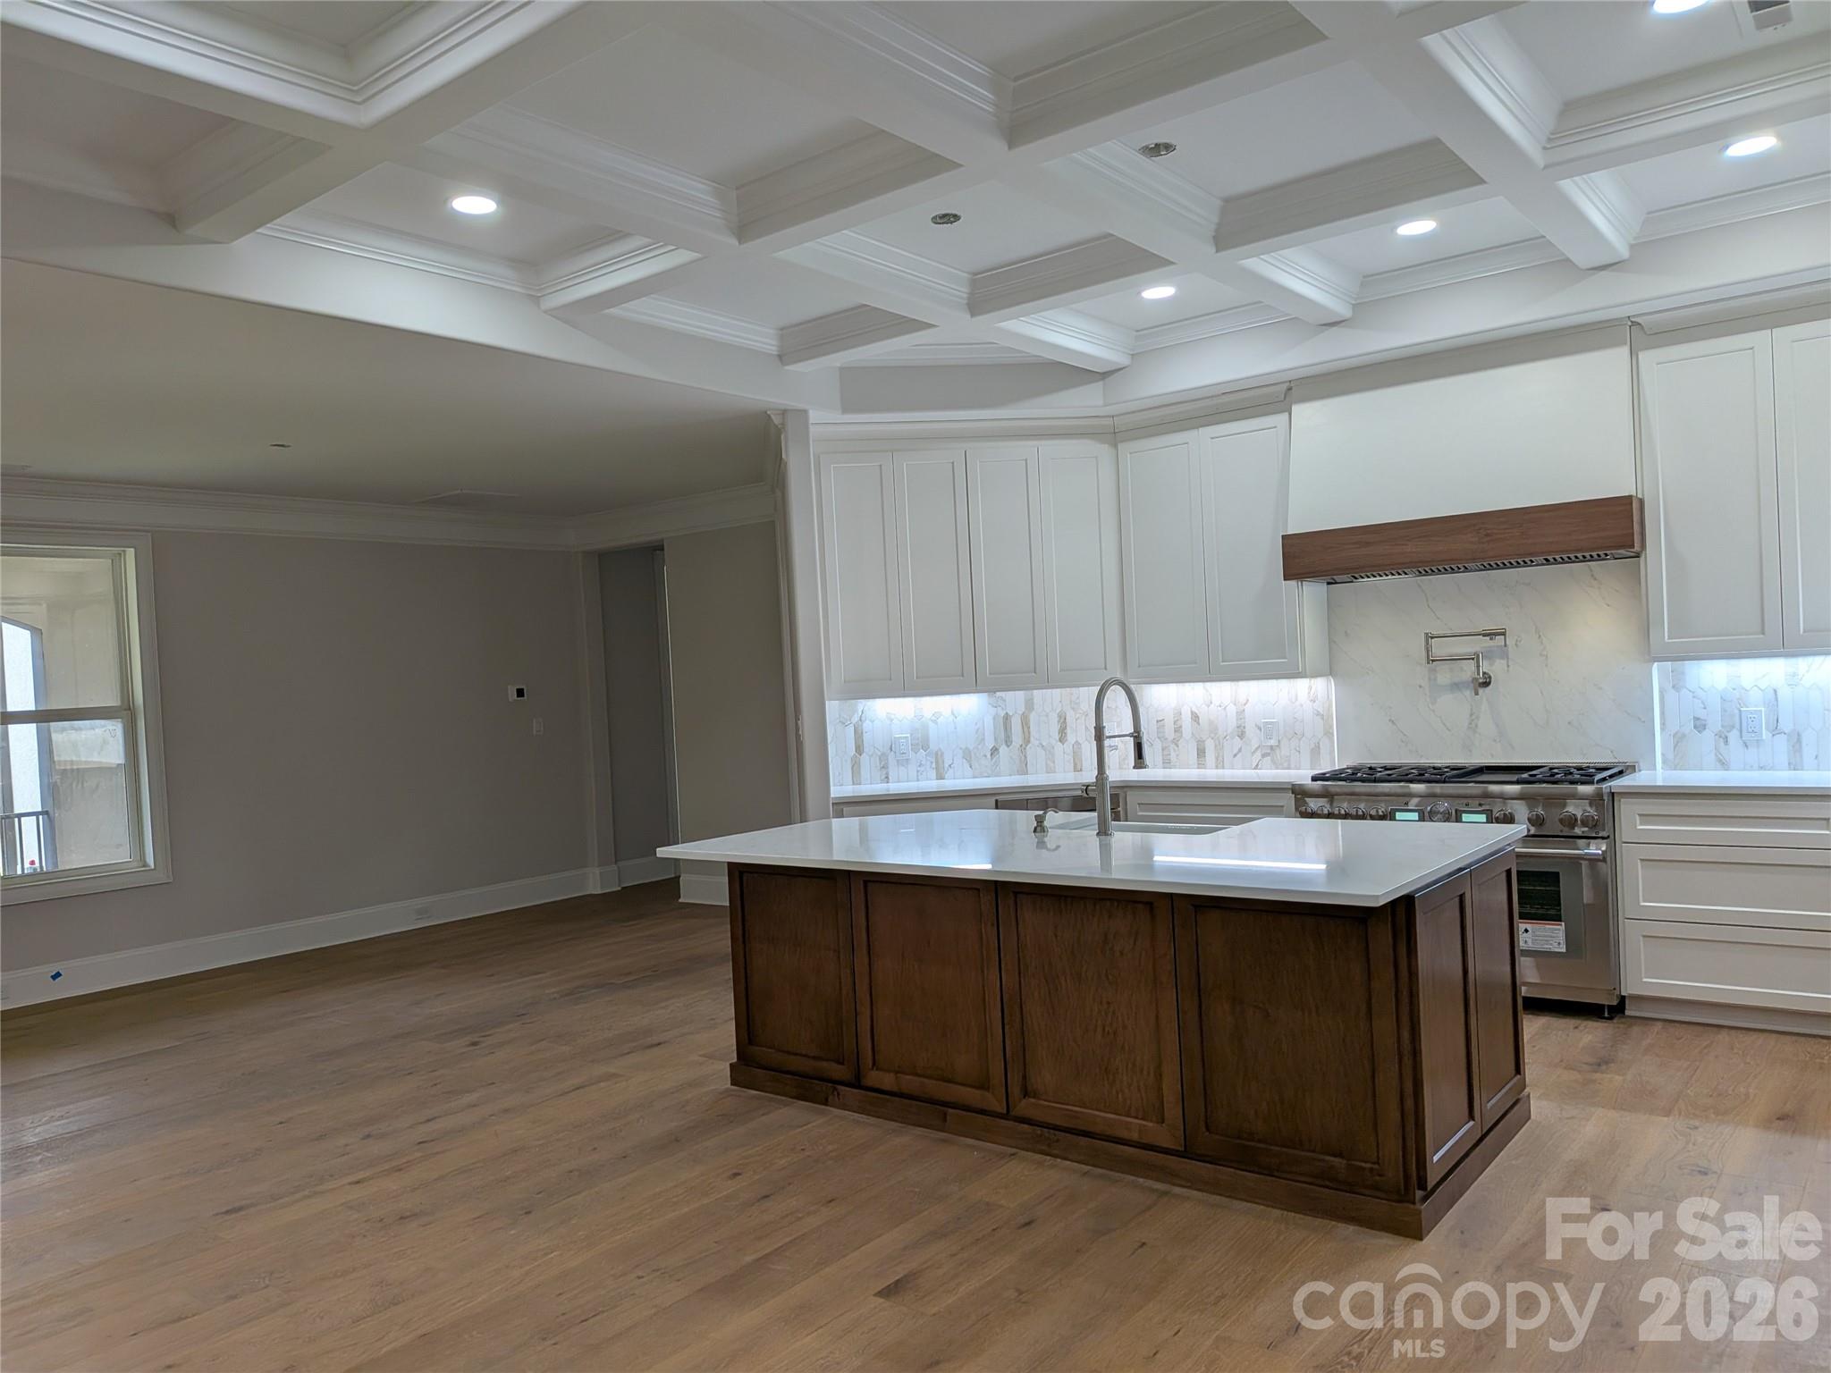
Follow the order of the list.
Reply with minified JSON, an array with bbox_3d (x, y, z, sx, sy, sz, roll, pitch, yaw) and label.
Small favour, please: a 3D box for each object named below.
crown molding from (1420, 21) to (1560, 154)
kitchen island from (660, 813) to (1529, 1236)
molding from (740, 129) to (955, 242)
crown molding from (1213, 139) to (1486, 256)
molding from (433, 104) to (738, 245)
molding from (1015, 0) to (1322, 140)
[{"bbox_3d":[1.543,-1.590,3.333,0.072,0.145,1.098,-3,0,39],"label":"crown molding"},{"bbox_3d":[0.523,0.944,4.156,2.475,0.899,1.345,-3,0,39],"label":"kitchen island"},{"bbox_3d":[-0.245,-1.505,3.788,0.890,0.130,0.080,-3,0,39],"label":"molding"},{"bbox_3d":[1.367,-1.586,4.100,0.877,0.145,0.072,-3,0,39],"label":"crown molding"},{"bbox_3d":[-0.880,-1.474,3.647,0.080,0.130,1.100,-3,0,39],"label":"molding"},{"bbox_3d":[0.566,-1.541,3.143,0.885,0.130,0.080,-3,0,39],"label":"molding"}]

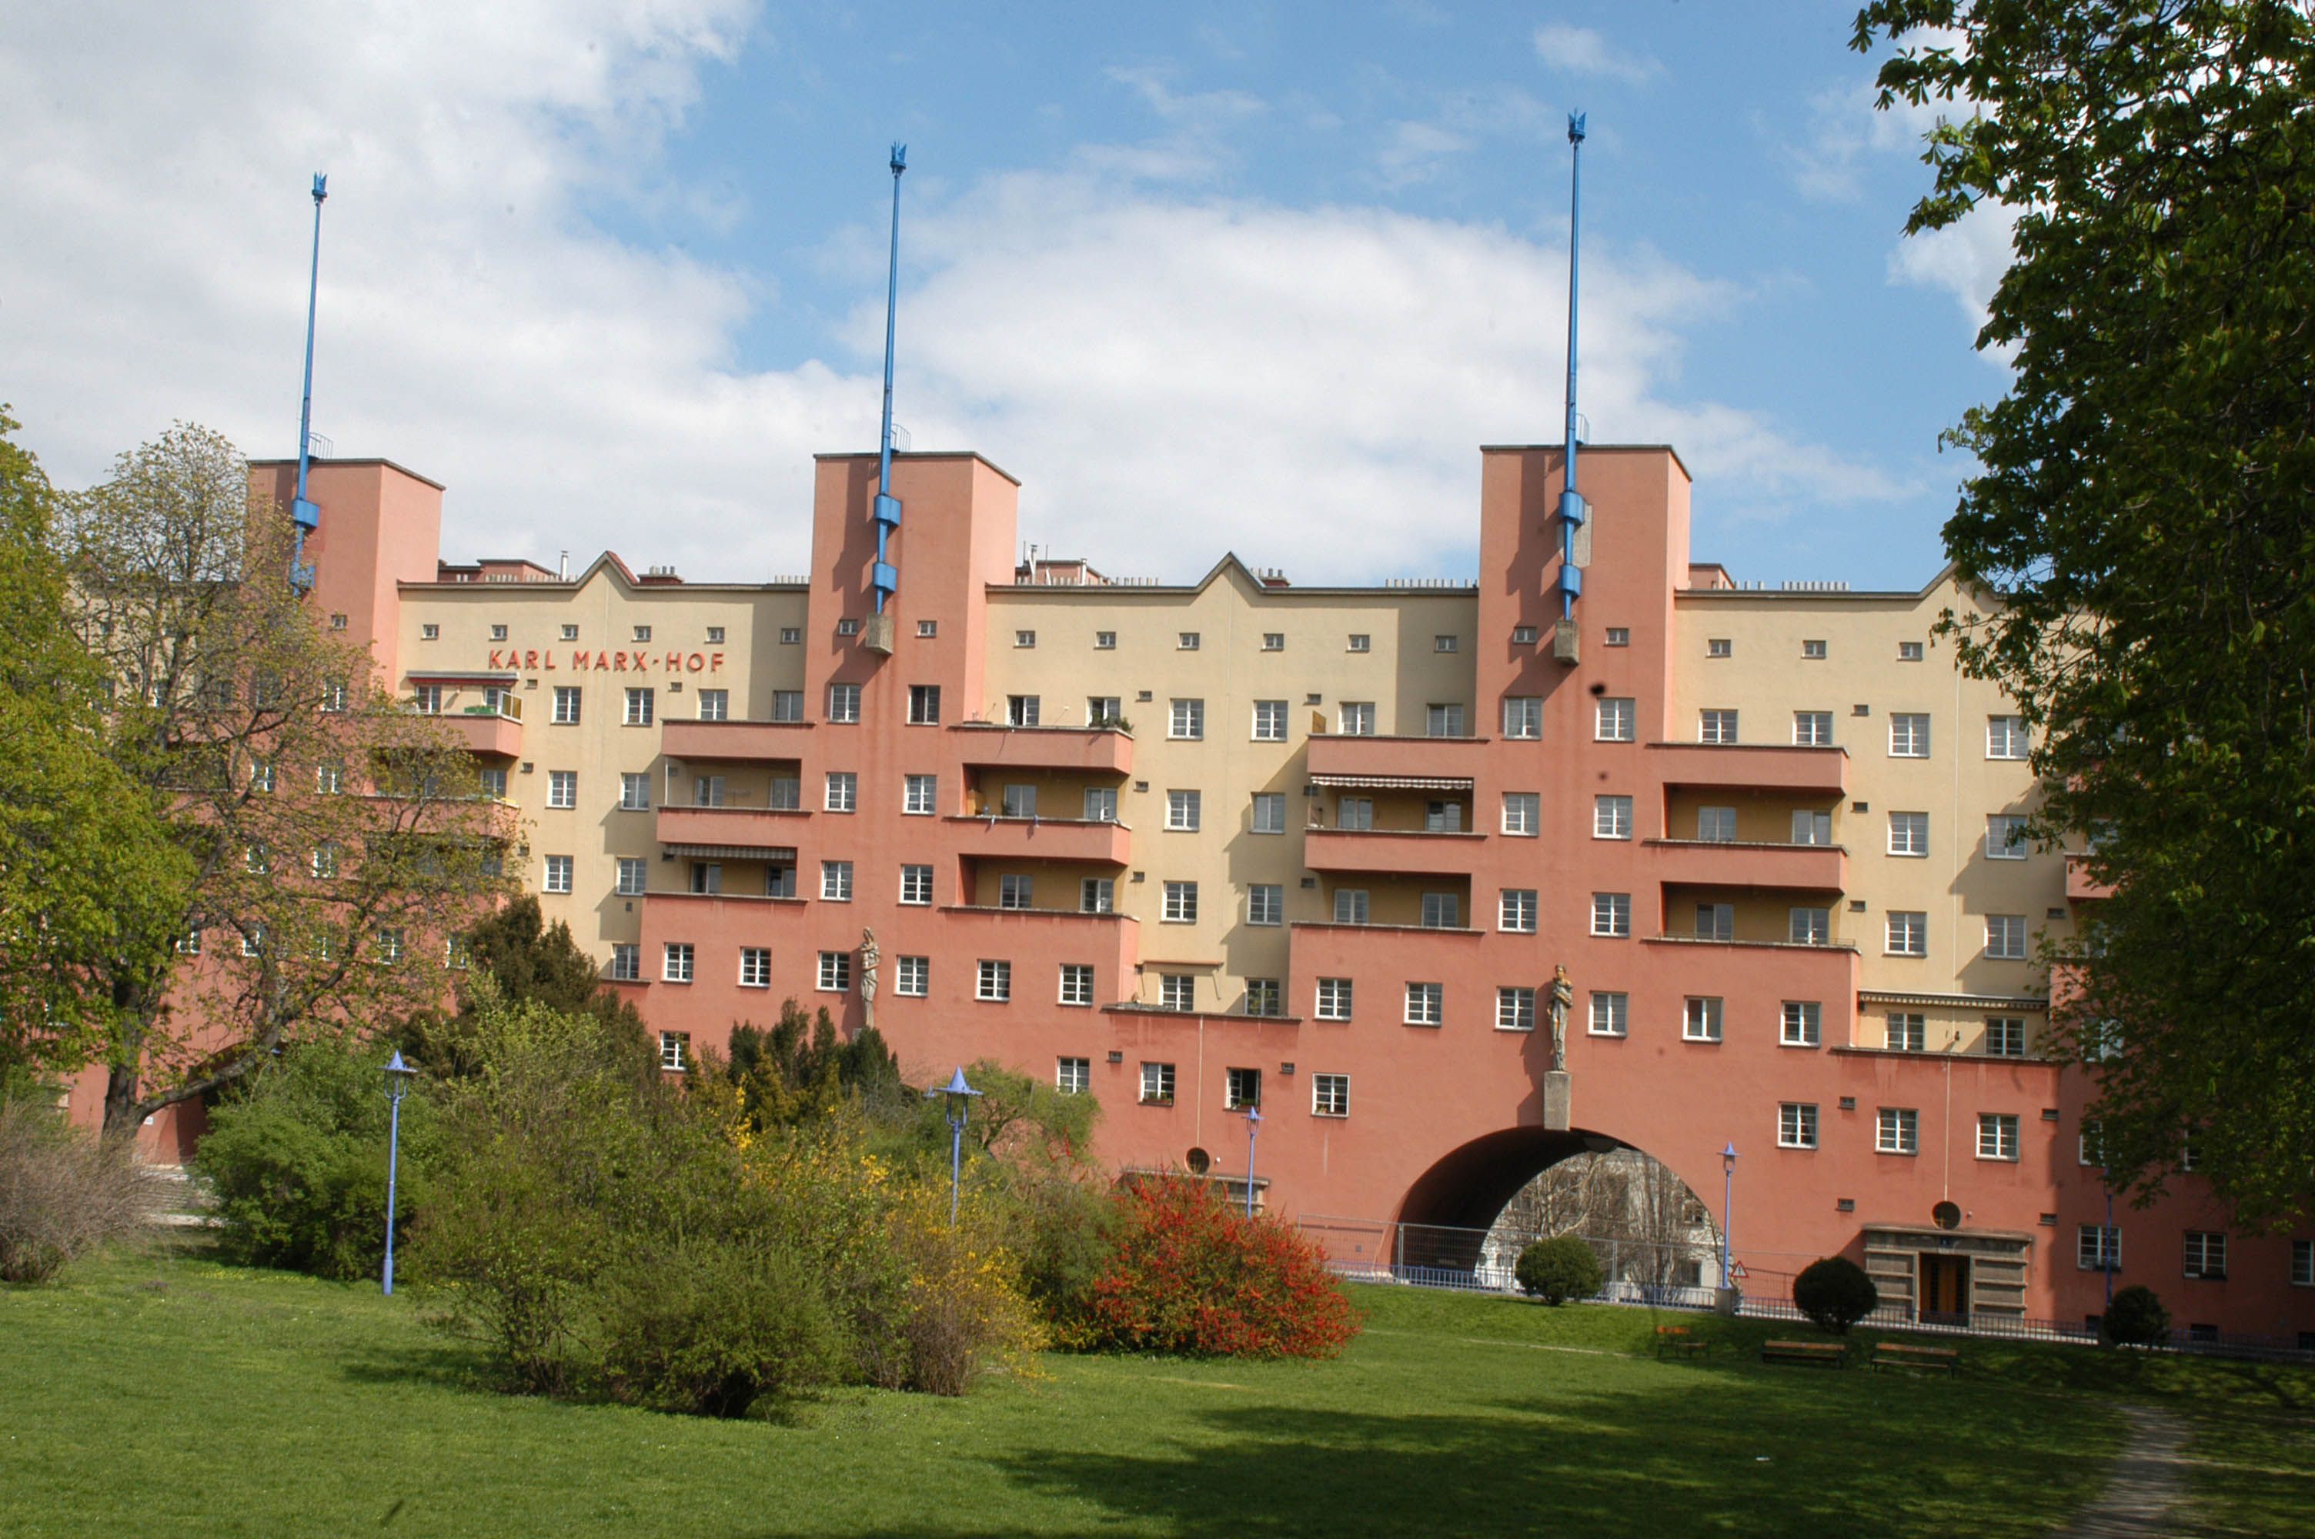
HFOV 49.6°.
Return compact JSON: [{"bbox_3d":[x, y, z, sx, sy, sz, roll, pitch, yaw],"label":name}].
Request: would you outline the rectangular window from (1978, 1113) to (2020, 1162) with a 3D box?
[{"bbox_3d":[25.628,11.201,76.267,1.200,1.410,0.200,1,-5,17],"label":"rectangular window"}]

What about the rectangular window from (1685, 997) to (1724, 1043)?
[{"bbox_3d":[16.773,7.678,76.811,1.160,1.370,0.200,1,-6,17],"label":"rectangular window"}]

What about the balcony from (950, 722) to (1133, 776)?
[{"bbox_3d":[-4.030,-0.644,86.149,5.910,1.400,1.400,1,-5,17],"label":"balcony"}]

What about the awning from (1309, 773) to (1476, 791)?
[{"bbox_3d":[7.557,0.469,80.386,5.250,0.420,0.600,1,-3,16],"label":"awning"}]

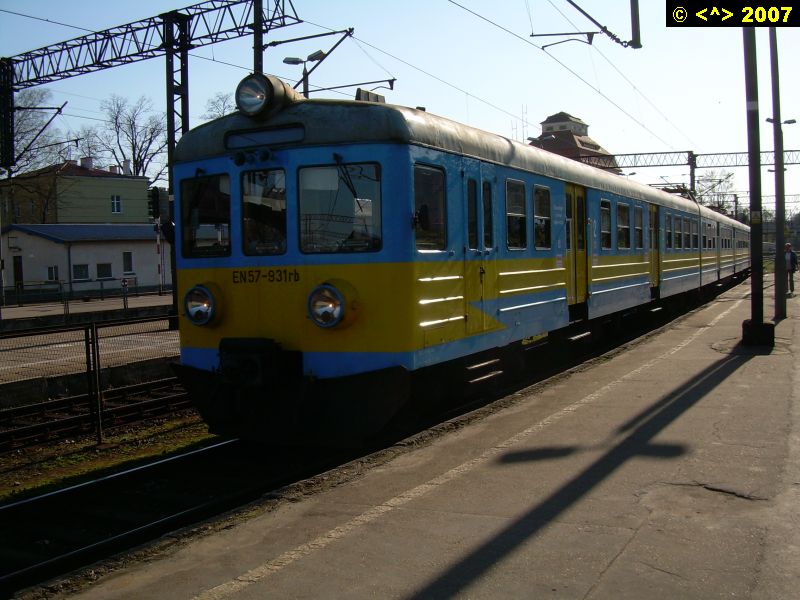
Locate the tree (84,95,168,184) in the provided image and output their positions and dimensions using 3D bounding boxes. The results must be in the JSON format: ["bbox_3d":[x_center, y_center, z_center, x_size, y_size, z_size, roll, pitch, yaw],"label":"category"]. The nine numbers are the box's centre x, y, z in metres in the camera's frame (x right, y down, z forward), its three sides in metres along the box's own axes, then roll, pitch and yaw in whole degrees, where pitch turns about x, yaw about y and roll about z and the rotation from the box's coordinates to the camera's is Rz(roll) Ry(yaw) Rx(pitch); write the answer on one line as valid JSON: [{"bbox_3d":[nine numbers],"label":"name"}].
[{"bbox_3d":[-24.032,-9.427,79.160,8.200,17.233,8.000,-2,3,-17],"label":"tree"}]

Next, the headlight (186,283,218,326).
[{"bbox_3d":[-2.045,0.054,9.169,0.430,0.430,0.180,0,3,27],"label":"headlight"}]

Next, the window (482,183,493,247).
[{"bbox_3d":[1.030,-0.989,10.308,0.060,0.771,0.265,0,3,27],"label":"window"}]

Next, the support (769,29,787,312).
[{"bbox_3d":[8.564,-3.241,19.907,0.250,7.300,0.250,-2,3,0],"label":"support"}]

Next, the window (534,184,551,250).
[{"bbox_3d":[1.987,-1.142,12.221,0.060,0.870,0.702,0,3,27],"label":"window"}]

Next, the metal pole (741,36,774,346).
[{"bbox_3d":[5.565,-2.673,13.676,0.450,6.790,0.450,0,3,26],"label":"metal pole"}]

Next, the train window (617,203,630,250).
[{"bbox_3d":[4.379,-1.432,17.191,0.060,0.920,1.200,0,3,26],"label":"train window"}]

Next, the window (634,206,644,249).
[{"bbox_3d":[4.975,-1.496,18.249,0.060,0.885,0.888,0,3,27],"label":"window"}]

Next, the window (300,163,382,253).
[{"bbox_3d":[-0.580,-0.887,8.543,0.844,0.862,0.060,-1,3,16],"label":"window"}]

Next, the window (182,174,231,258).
[{"bbox_3d":[-2.056,-0.873,9.268,0.803,0.862,0.060,0,3,38],"label":"window"}]

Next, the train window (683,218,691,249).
[{"bbox_3d":[8.149,-1.882,24.902,0.060,0.910,1.200,0,3,26],"label":"train window"}]

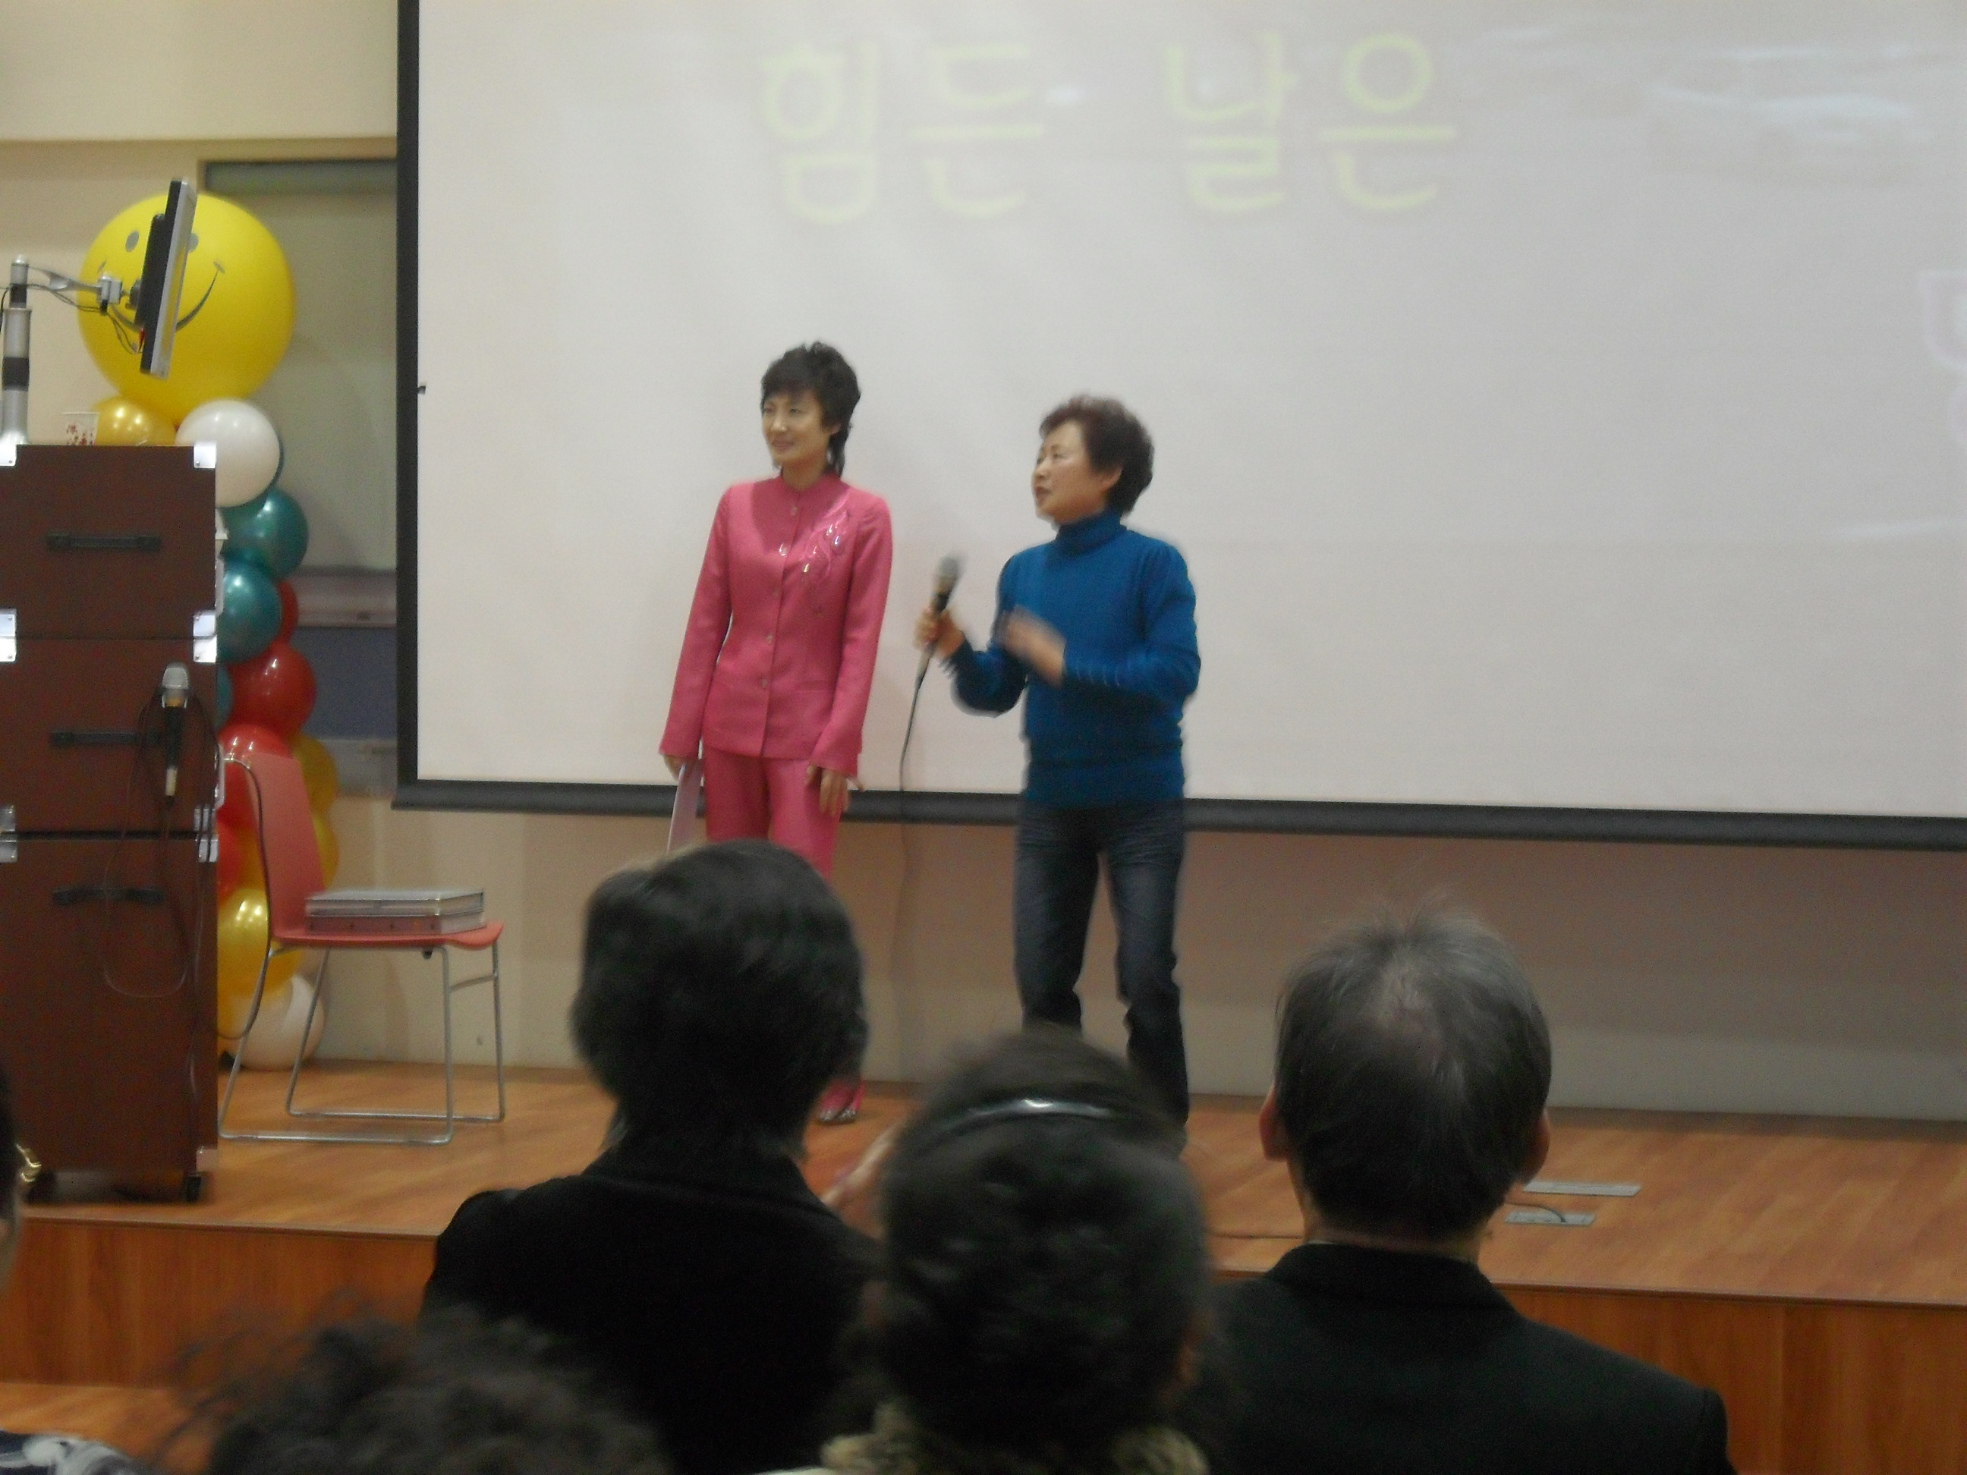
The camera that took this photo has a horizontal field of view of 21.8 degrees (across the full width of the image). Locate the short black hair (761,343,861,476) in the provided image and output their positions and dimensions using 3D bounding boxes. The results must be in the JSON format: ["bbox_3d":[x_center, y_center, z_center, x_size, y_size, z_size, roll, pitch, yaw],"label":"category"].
[{"bbox_3d":[-0.375,-0.714,11.150,0.200,0.285,0.220,2,3,37],"label":"short black hair"}]

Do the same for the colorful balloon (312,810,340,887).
[{"bbox_3d":[-1.639,0.274,12.080,0.245,0.245,0.245,0,2,-9],"label":"colorful balloon"}]

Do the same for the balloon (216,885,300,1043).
[{"bbox_3d":[-1.714,0.492,11.920,0.255,0.270,0.255,0,2,-9],"label":"balloon"}]

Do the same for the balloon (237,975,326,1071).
[{"bbox_3d":[-1.670,0.672,12.120,0.230,0.230,0.230,0,2,0],"label":"balloon"}]

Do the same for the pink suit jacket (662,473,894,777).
[{"bbox_3d":[-0.455,-0.246,11.300,0.470,0.670,0.270,1,2,15],"label":"pink suit jacket"}]

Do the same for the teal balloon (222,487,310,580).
[{"bbox_3d":[-1.710,-0.484,12.150,0.220,0.225,0.220,0,2,0],"label":"teal balloon"}]

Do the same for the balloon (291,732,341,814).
[{"bbox_3d":[-1.641,0.086,12.200,0.225,0.230,0.225,0,2,0],"label":"balloon"}]

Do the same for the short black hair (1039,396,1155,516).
[{"bbox_3d":[0.237,-0.593,10.750,0.250,0.250,0.210,-1,3,-35],"label":"short black hair"}]

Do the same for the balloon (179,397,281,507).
[{"bbox_3d":[-1.778,-0.672,12.050,0.245,0.250,0.245,0,2,0],"label":"balloon"}]

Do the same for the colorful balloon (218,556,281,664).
[{"bbox_3d":[-1.755,-0.295,11.920,0.245,0.250,0.245,0,2,-9],"label":"colorful balloon"}]

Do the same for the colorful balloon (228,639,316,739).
[{"bbox_3d":[-1.682,-0.110,12.050,0.235,0.240,0.235,0,2,-9],"label":"colorful balloon"}]

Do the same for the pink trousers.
[{"bbox_3d":[-0.457,0.389,11.300,0.360,0.870,0.250,1,2,15],"label":"pink trousers"}]

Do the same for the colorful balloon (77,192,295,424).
[{"bbox_3d":[-1.875,-1.010,12.020,0.515,0.540,0.510,1,2,6],"label":"colorful balloon"}]

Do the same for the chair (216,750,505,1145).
[{"bbox_3d":[-1.301,0.432,10.812,0.520,0.800,0.480,1,2,7],"label":"chair"}]

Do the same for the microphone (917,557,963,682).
[{"bbox_3d":[-0.089,-0.244,10.350,0.050,0.245,0.050,14,6,0],"label":"microphone"}]

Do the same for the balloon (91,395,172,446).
[{"bbox_3d":[-1.994,-0.689,11.970,0.250,0.245,0.250,0,2,-9],"label":"balloon"}]

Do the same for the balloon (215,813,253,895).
[{"bbox_3d":[-1.827,0.278,12.100,0.220,0.220,0.220,0,2,0],"label":"balloon"}]

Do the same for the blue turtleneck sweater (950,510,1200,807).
[{"bbox_3d":[0.195,-0.166,10.720,0.460,0.630,0.360,2,3,38],"label":"blue turtleneck sweater"}]

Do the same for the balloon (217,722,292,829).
[{"bbox_3d":[-1.732,0.088,11.920,0.245,0.250,0.245,0,2,-9],"label":"balloon"}]

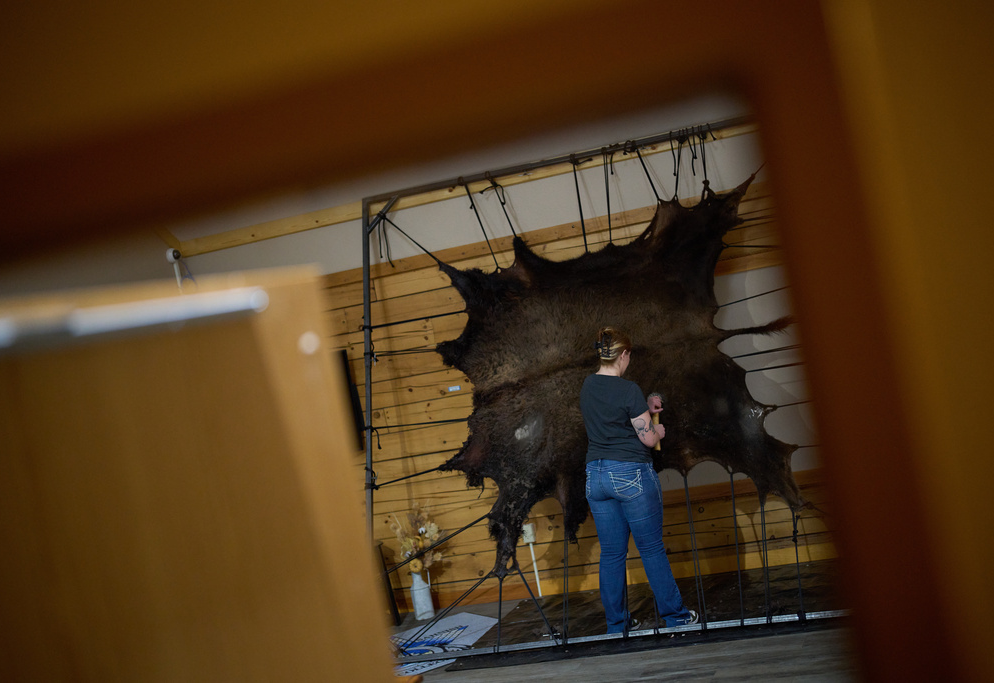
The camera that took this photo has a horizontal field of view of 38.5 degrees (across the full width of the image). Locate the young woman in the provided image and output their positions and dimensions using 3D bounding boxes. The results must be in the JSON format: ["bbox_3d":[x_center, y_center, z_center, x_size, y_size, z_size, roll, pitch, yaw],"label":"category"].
[{"bbox_3d":[0.754,0.751,7.845,0.480,1.660,0.500,-10,2,45],"label":"young woman"}]

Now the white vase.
[{"bbox_3d":[-0.494,1.655,9.324,0.135,0.302,0.122,-11,1,-3],"label":"white vase"}]

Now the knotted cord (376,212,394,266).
[{"bbox_3d":[-0.729,-0.675,9.299,0.085,0.343,0.060,-11,1,18],"label":"knotted cord"}]

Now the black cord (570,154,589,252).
[{"bbox_3d":[0.517,-0.858,8.791,0.055,0.688,0.050,-14,-24,18],"label":"black cord"}]

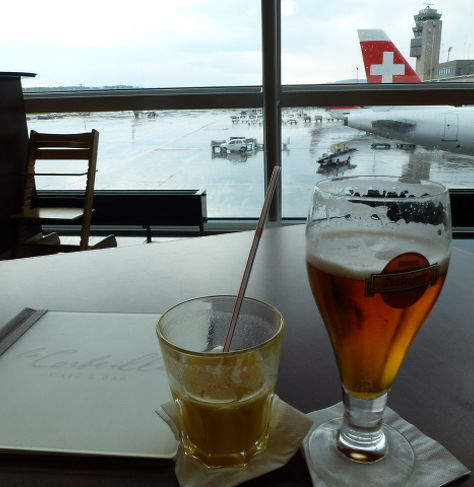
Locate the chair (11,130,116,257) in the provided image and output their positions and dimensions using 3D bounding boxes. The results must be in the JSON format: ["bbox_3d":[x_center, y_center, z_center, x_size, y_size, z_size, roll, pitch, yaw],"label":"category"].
[{"bbox_3d":[-1.108,-0.280,2.790,0.460,0.790,0.500,2,18,11],"label":"chair"}]

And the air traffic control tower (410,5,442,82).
[{"bbox_3d":[71.888,-70.288,173.267,10.200,36.400,9.600,-4,18,-6],"label":"air traffic control tower"}]

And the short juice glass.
[{"bbox_3d":[-0.009,0.098,0.317,0.085,0.094,0.085,-2,18,0],"label":"short juice glass"}]

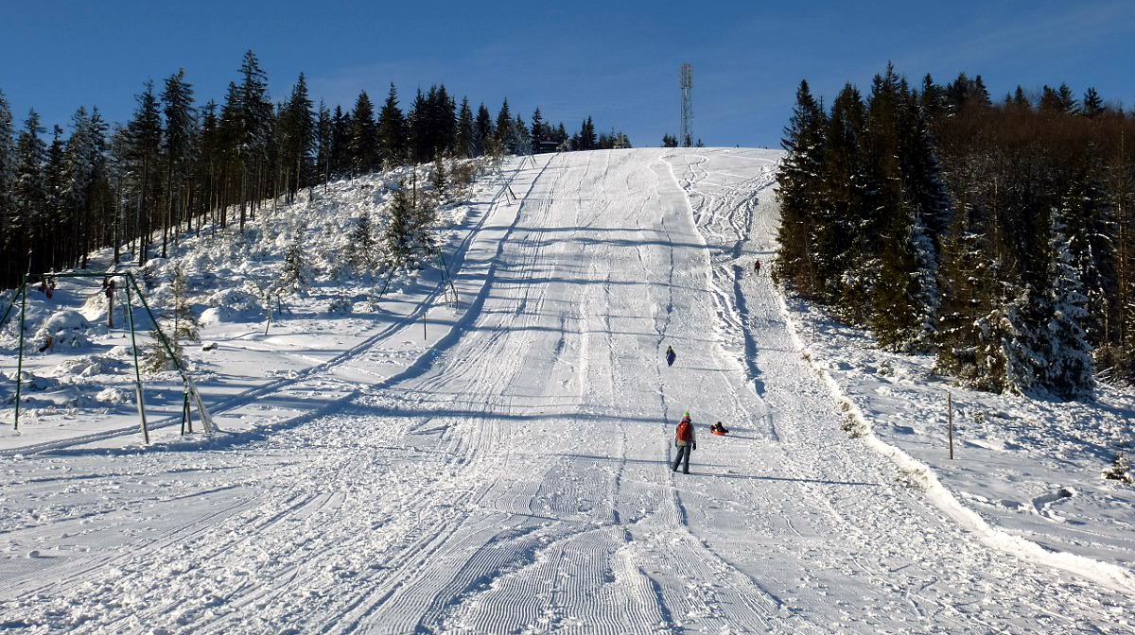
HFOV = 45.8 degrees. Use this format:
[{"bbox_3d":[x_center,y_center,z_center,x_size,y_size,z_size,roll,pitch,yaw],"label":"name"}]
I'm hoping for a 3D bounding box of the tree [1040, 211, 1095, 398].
[{"bbox_3d":[25.770,-0.765,69.184,3.200,9.800,3.200,0,-10,0],"label":"tree"}]

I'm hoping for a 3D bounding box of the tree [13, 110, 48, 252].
[{"bbox_3d":[-53.105,-12.586,133.000,3.370,16.190,3.370,0,-7,0],"label":"tree"}]

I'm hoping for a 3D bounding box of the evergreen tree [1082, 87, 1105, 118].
[{"bbox_3d":[58.691,-17.767,148.956,4.200,16.000,4.200,0,-7,0],"label":"evergreen tree"}]

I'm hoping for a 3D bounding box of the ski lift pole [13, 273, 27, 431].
[{"bbox_3d":[-19.338,1.191,47.515,0.130,5.680,0.130,0,-10,0],"label":"ski lift pole"}]

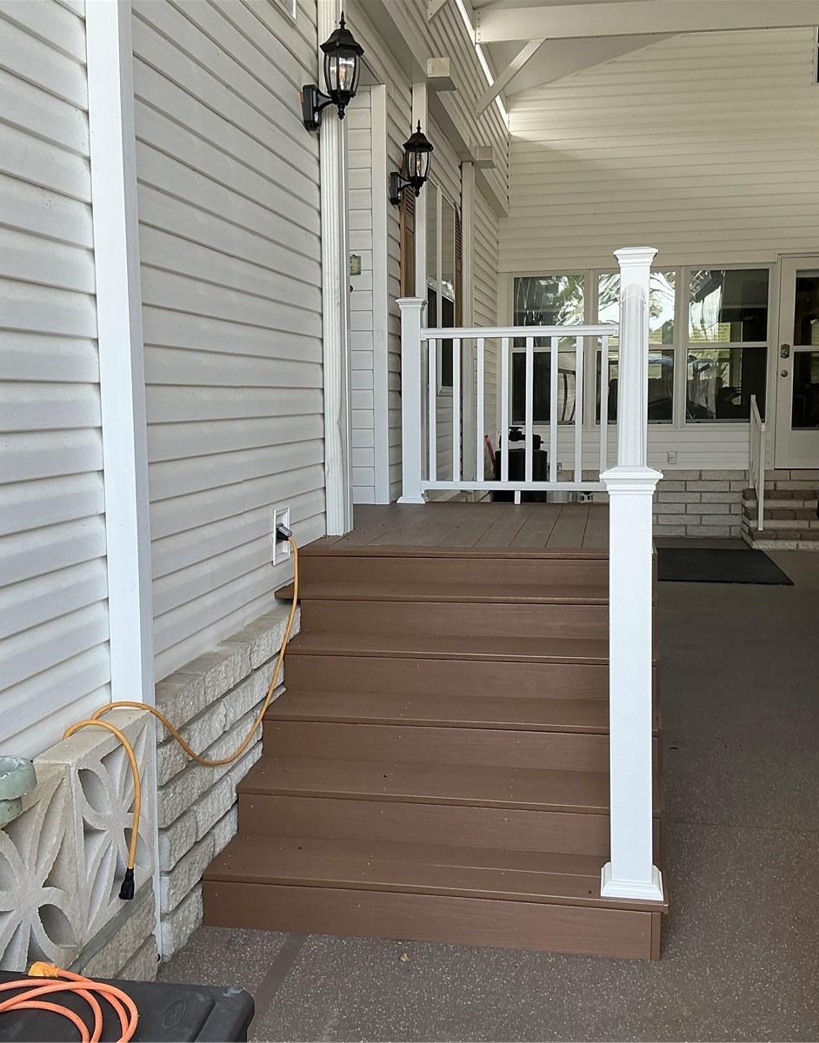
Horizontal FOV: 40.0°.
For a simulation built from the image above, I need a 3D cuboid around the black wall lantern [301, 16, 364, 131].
[{"bbox_3d":[-0.277,-1.704,4.282,0.230,0.426,0.164,1,6,10],"label":"black wall lantern"}]

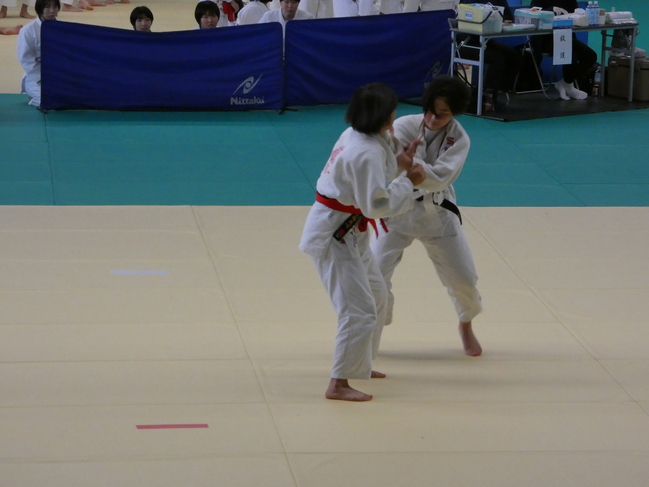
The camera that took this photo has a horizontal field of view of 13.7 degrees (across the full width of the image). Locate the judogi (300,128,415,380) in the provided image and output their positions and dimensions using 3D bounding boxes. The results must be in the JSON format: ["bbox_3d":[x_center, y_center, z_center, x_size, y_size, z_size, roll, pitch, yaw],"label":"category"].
[{"bbox_3d":[0.164,0.014,13.380,0.580,1.230,0.500,-3,12,-22],"label":"judogi"}]

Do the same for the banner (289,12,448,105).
[{"bbox_3d":[0.425,-1.627,23.636,1.950,0.760,0.100,-7,14,-38],"label":"banner"}]

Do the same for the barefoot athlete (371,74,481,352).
[{"bbox_3d":[0.524,-0.151,14.021,0.600,1.480,0.580,5,12,20],"label":"barefoot athlete"}]

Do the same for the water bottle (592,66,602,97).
[{"bbox_3d":[2.449,-1.442,24.226,0.070,0.260,0.070,1,11,0],"label":"water bottle"}]

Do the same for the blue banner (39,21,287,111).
[{"bbox_3d":[-1.349,-1.488,22.683,2.020,0.760,0.100,0,11,-8],"label":"blue banner"}]

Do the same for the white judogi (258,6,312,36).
[{"bbox_3d":[-0.336,-1.687,23.880,0.560,0.720,0.550,1,11,-3],"label":"white judogi"}]

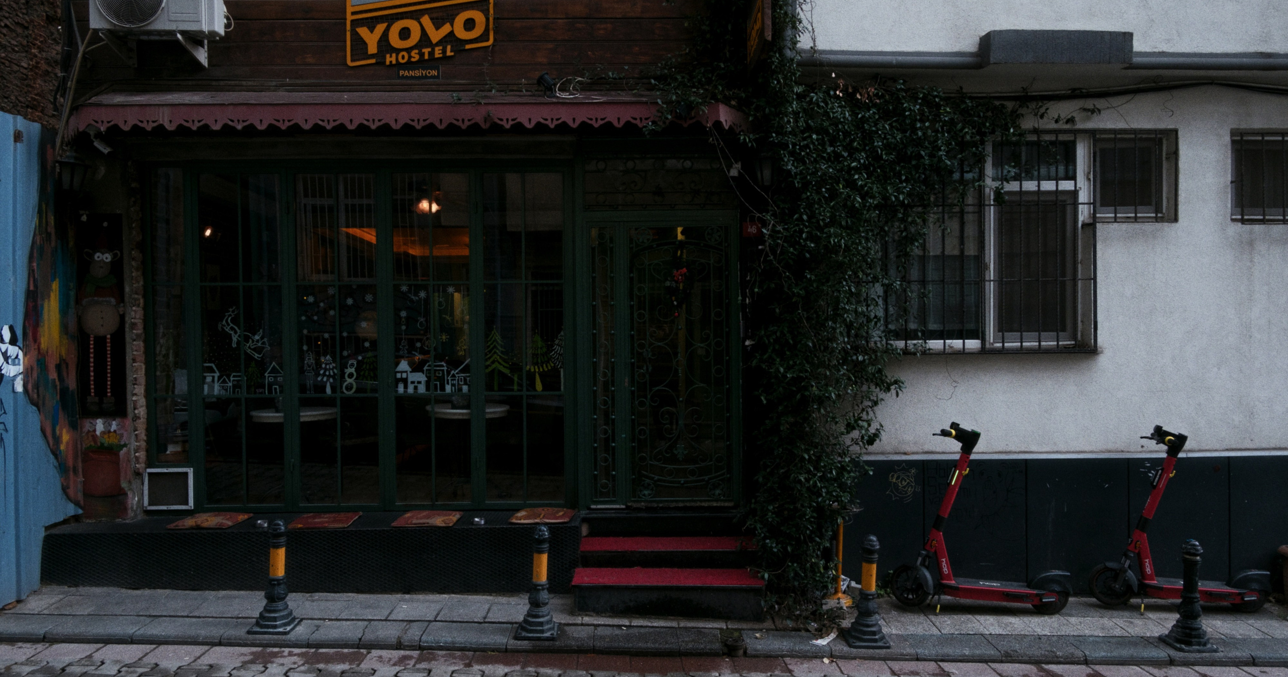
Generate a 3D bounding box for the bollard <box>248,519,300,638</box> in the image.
[{"bbox_3d":[-2.180,1.386,5.064,0.235,0.632,0.235,0,1,-2],"label":"bollard"}]

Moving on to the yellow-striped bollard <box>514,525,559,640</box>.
[{"bbox_3d":[-0.637,1.436,5.119,0.235,0.642,0.235,0,1,-2],"label":"yellow-striped bollard"}]

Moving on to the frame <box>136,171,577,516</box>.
[{"bbox_3d":[-2.085,-0.015,6.330,3.171,2.566,0.120,0,1,-1],"label":"frame"}]

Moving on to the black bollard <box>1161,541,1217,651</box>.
[{"bbox_3d":[3.354,1.569,5.300,0.235,0.655,0.235,0,1,-2],"label":"black bollard"}]

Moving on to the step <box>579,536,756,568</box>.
[{"bbox_3d":[0.169,1.511,6.076,1.218,0.119,0.410,0,1,-1],"label":"step"}]

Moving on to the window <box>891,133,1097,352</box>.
[{"bbox_3d":[2.437,-0.685,6.083,1.564,1.571,0.158,0,1,-2],"label":"window"}]

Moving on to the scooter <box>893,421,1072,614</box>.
[{"bbox_3d":[2.283,1.222,5.793,1.183,1.230,0.520,2,1,4],"label":"scooter"}]

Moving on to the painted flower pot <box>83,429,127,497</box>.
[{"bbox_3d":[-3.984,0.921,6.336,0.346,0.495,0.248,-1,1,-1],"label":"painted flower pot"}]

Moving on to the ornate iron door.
[{"bbox_3d":[0.133,0.189,6.286,1.097,2.082,0.089,0,1,-1],"label":"ornate iron door"}]

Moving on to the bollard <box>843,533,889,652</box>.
[{"bbox_3d":[1.338,1.504,5.174,0.235,0.645,0.235,0,1,-2],"label":"bollard"}]

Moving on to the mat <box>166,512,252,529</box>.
[{"bbox_3d":[-2.959,1.259,5.875,0.419,0.035,0.424,0,1,-1],"label":"mat"}]

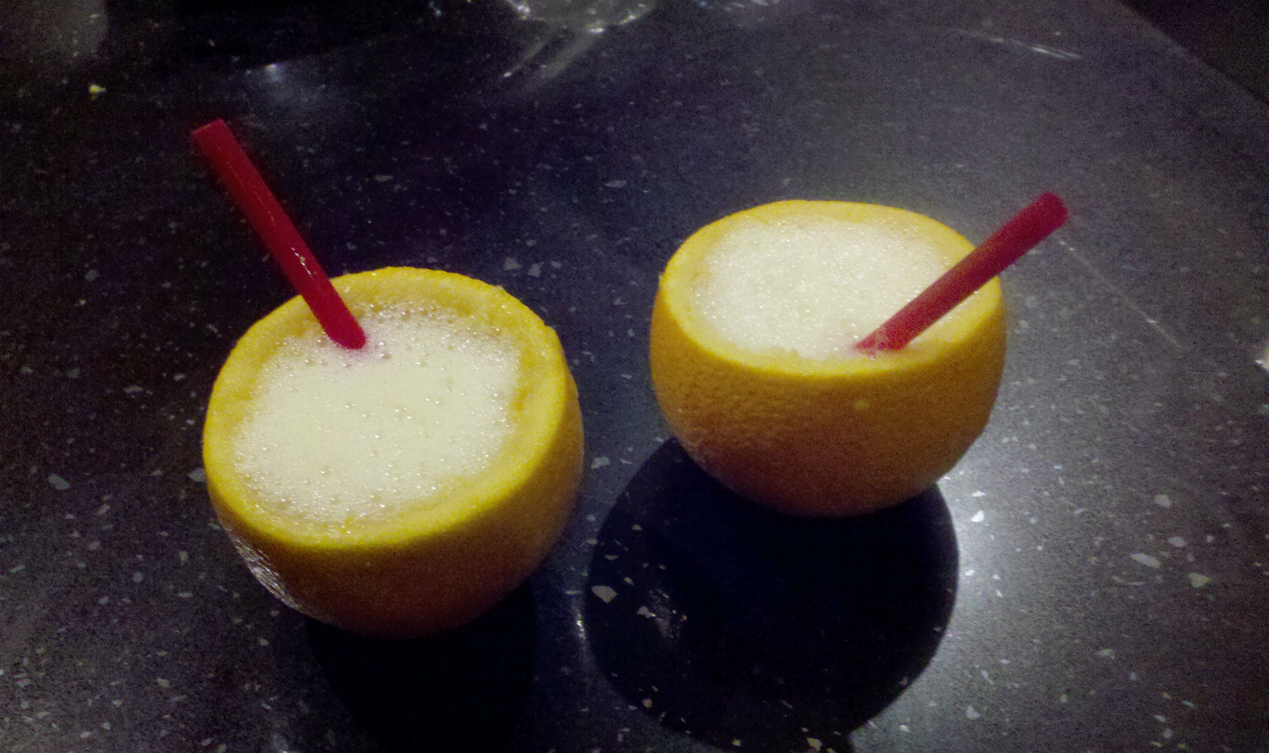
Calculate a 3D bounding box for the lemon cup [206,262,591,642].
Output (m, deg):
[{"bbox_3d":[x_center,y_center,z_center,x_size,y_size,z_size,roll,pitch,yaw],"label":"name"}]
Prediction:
[{"bbox_3d":[-0.054,0.025,0.321,0.086,0.060,0.086,-2,46,2],"label":"lemon cup"}]

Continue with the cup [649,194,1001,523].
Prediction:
[{"bbox_3d":[0.048,0.001,0.338,0.086,0.060,0.086,-2,38,2],"label":"cup"}]

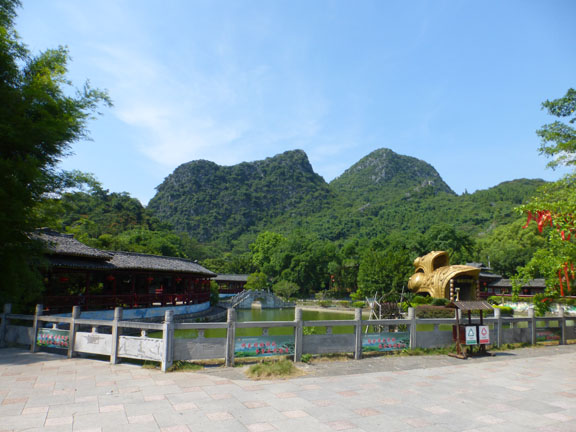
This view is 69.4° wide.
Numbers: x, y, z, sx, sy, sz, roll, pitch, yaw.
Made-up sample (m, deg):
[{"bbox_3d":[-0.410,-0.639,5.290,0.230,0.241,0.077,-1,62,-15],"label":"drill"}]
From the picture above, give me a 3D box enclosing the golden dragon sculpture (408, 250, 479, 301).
[{"bbox_3d":[18.058,6.952,48.000,6.500,5.860,4.600,-8,-14,39],"label":"golden dragon sculpture"}]

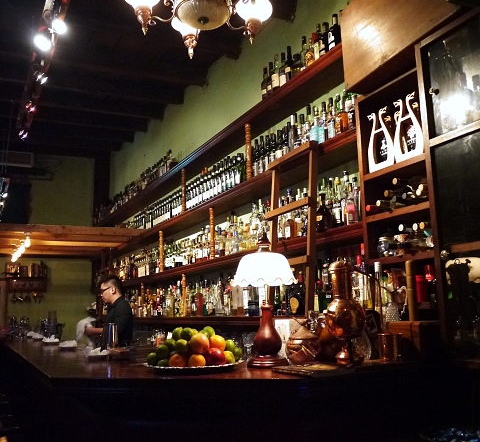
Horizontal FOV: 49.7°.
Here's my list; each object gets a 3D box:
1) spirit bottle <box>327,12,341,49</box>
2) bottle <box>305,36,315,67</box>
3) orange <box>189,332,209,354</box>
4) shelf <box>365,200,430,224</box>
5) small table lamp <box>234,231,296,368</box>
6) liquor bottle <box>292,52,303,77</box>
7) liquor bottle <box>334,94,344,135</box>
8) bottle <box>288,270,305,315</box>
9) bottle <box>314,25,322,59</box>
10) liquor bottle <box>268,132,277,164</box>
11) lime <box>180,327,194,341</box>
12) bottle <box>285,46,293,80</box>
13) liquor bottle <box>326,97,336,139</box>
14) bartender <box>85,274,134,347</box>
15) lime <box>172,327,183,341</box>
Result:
[{"bbox_3d":[0.555,-1.067,2.981,0.080,0.266,0.080,3,-11,-27],"label":"spirit bottle"},{"bbox_3d":[0.491,-1.153,3.563,0.068,0.237,0.068,2,-11,-27],"label":"bottle"},{"bbox_3d":[-0.162,0.491,2.080,0.079,0.079,0.079,-2,-10,0],"label":"orange"},{"bbox_3d":[0.932,-0.032,2.749,0.286,0.027,0.457,2,-11,-27],"label":"shelf"},{"bbox_3d":[0.108,0.302,2.090,0.245,0.517,0.245,-2,-9,0],"label":"small table lamp"},{"bbox_3d":[0.372,-0.971,3.308,0.080,0.199,0.080,-2,-10,0],"label":"liquor bottle"},{"bbox_3d":[0.560,-0.575,2.895,0.074,0.281,0.074,3,-11,-27],"label":"liquor bottle"},{"bbox_3d":[0.369,0.464,3.319,0.085,0.287,0.100,4,-11,-27],"label":"bottle"},{"bbox_3d":[0.481,-1.049,3.123,0.074,0.283,0.074,3,-11,-27],"label":"bottle"},{"bbox_3d":[0.256,-0.528,3.957,0.070,0.310,0.070,-2,-9,0],"label":"liquor bottle"},{"bbox_3d":[-0.196,0.432,1.970,0.056,0.055,0.056,2,-11,-27],"label":"lime"},{"bbox_3d":[0.370,-1.143,3.798,0.068,0.303,0.068,-2,-9,0],"label":"bottle"},{"bbox_3d":[0.596,-0.646,3.317,0.070,0.307,0.070,2,-11,-27],"label":"liquor bottle"},{"bbox_3d":[-1.141,1.320,4.561,0.420,1.680,0.500,2,-11,-20],"label":"bartender"},{"bbox_3d":[-0.259,0.473,2.170,0.054,0.054,0.054,4,-11,-27],"label":"lime"}]

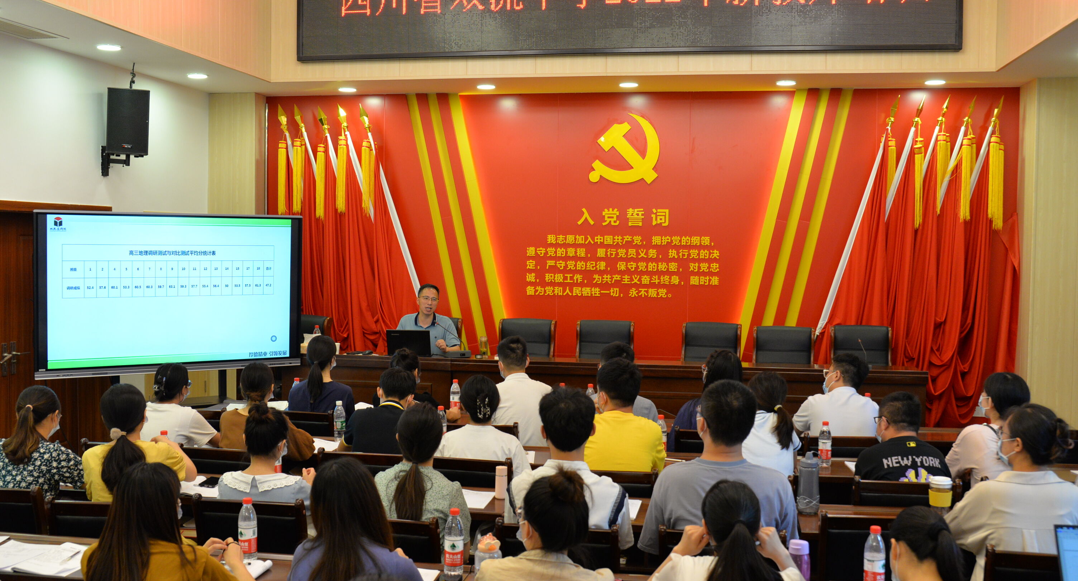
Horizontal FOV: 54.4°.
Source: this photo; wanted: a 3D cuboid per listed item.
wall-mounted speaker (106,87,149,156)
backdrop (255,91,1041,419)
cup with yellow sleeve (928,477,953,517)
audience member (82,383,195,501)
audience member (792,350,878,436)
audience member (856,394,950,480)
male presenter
[{"bbox_3d":[-3.180,-1.305,8.120,0.315,0.500,0.300,-1,10,-33],"label":"wall-mounted speaker"},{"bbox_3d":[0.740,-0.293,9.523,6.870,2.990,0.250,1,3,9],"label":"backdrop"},{"bbox_3d":[1.694,0.877,4.423,0.095,0.182,0.095,1,3,9],"label":"cup with yellow sleeve"},{"bbox_3d":[-1.574,1.027,4.383,0.470,1.312,0.750,1,3,9],"label":"audience member"},{"bbox_3d":[1.570,0.992,5.894,0.500,1.319,0.750,0,3,-13],"label":"audience member"},{"bbox_3d":[1.744,1.087,5.120,0.520,1.240,0.700,1,3,6],"label":"audience member"},{"bbox_3d":[-0.913,0.586,8.364,0.520,1.264,0.750,1,3,5],"label":"male presenter"}]

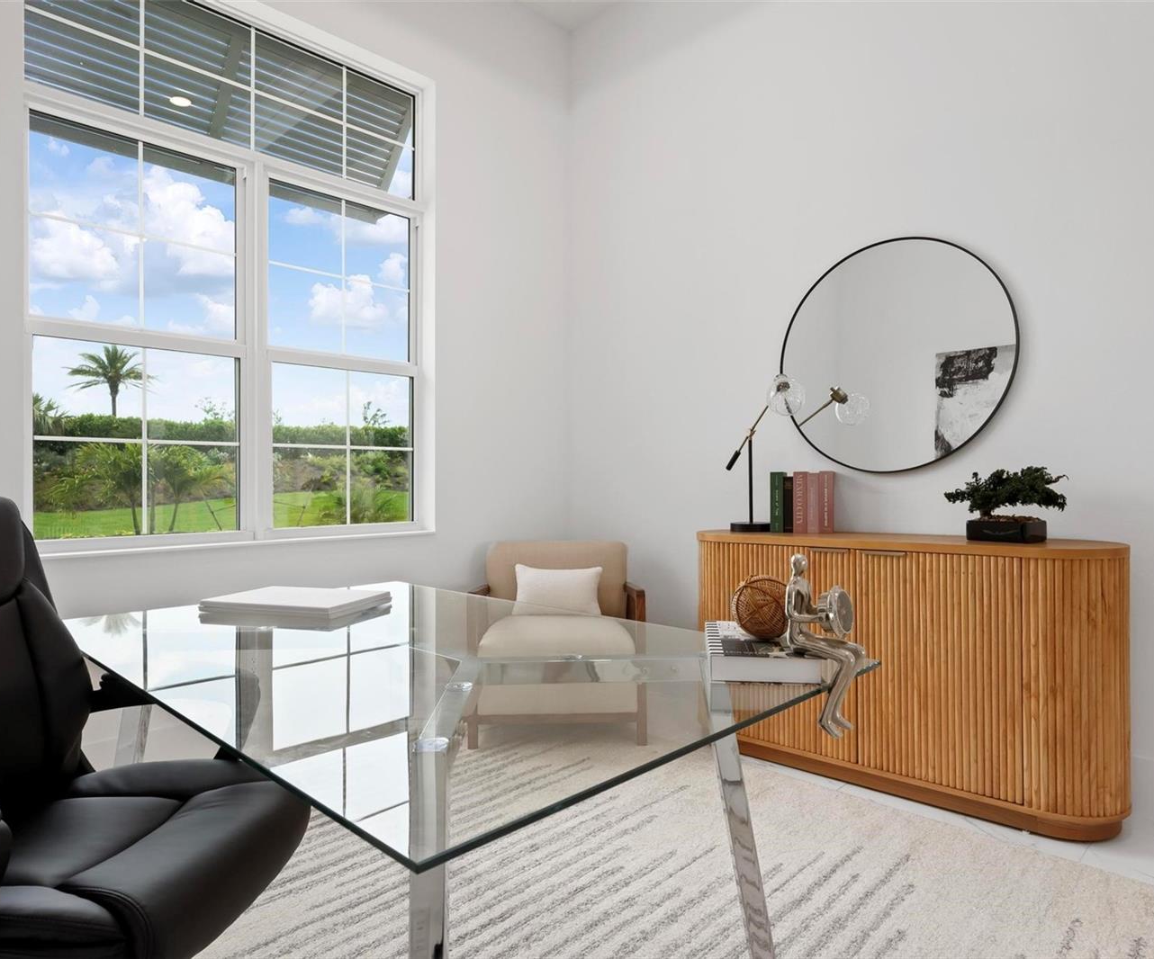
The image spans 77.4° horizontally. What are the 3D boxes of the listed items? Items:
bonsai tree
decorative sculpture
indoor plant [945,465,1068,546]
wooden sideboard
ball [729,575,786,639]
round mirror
[{"bbox_3d":[1.410,0.042,2.380,0.200,0.165,0.370,0,0,-40],"label":"bonsai tree"},{"bbox_3d":[0.379,0.247,1.100,0.130,0.264,0.088,-1,0,41],"label":"decorative sculpture"},{"bbox_3d":[1.410,0.083,2.380,0.200,0.246,0.370,0,0,-40],"label":"indoor plant"},{"bbox_3d":[1.109,0.633,2.641,1.475,0.848,0.450,-1,-1,44],"label":"wooden sideboard"},{"bbox_3d":[0.311,0.214,1.202,0.107,0.107,0.107,-1,0,0],"label":"ball"},{"bbox_3d":[1.238,-0.487,2.858,0.030,0.920,0.920,0,-1,-45],"label":"round mirror"}]

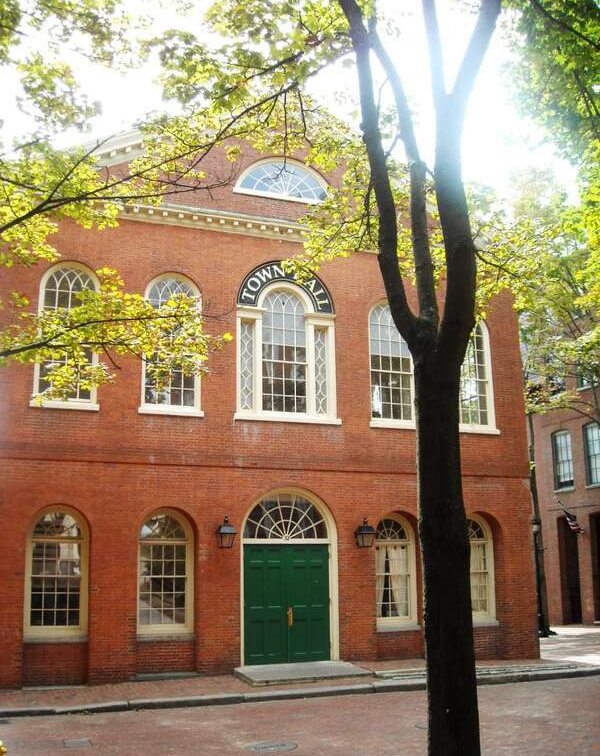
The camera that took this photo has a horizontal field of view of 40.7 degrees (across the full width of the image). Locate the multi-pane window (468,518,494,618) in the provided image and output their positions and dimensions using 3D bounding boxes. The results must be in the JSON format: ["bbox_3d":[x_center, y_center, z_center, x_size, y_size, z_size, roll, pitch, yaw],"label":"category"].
[{"bbox_3d":[3.902,4.267,18.296,1.168,2.384,0.180,5,-15,-21],"label":"multi-pane window"}]

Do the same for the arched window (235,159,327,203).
[{"bbox_3d":[-0.353,-4.514,18.488,2.365,1.080,0.180,5,-15,-21],"label":"arched window"}]

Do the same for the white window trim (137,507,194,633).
[{"bbox_3d":[-2.648,3.753,15.772,1.167,2.395,0.180,5,-15,-21],"label":"white window trim"}]

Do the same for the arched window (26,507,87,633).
[{"bbox_3d":[-4.528,3.557,15.029,1.151,2.348,0.180,5,-15,-21],"label":"arched window"}]

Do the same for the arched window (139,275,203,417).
[{"bbox_3d":[-2.627,-0.755,16.609,1.240,2.953,0.180,5,-15,-21],"label":"arched window"}]

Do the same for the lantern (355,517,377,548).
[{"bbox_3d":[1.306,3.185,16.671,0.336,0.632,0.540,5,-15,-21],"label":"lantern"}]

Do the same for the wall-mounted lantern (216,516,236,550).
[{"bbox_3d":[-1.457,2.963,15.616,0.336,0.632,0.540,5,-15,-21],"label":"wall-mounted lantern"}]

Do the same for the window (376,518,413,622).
[{"bbox_3d":[2.068,4.282,18.196,1.160,2.420,0.140,5,-14,-20],"label":"window"}]

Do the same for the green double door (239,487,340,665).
[{"bbox_3d":[-0.244,3.981,16.394,2.090,3.504,0.220,5,-15,-21],"label":"green double door"}]

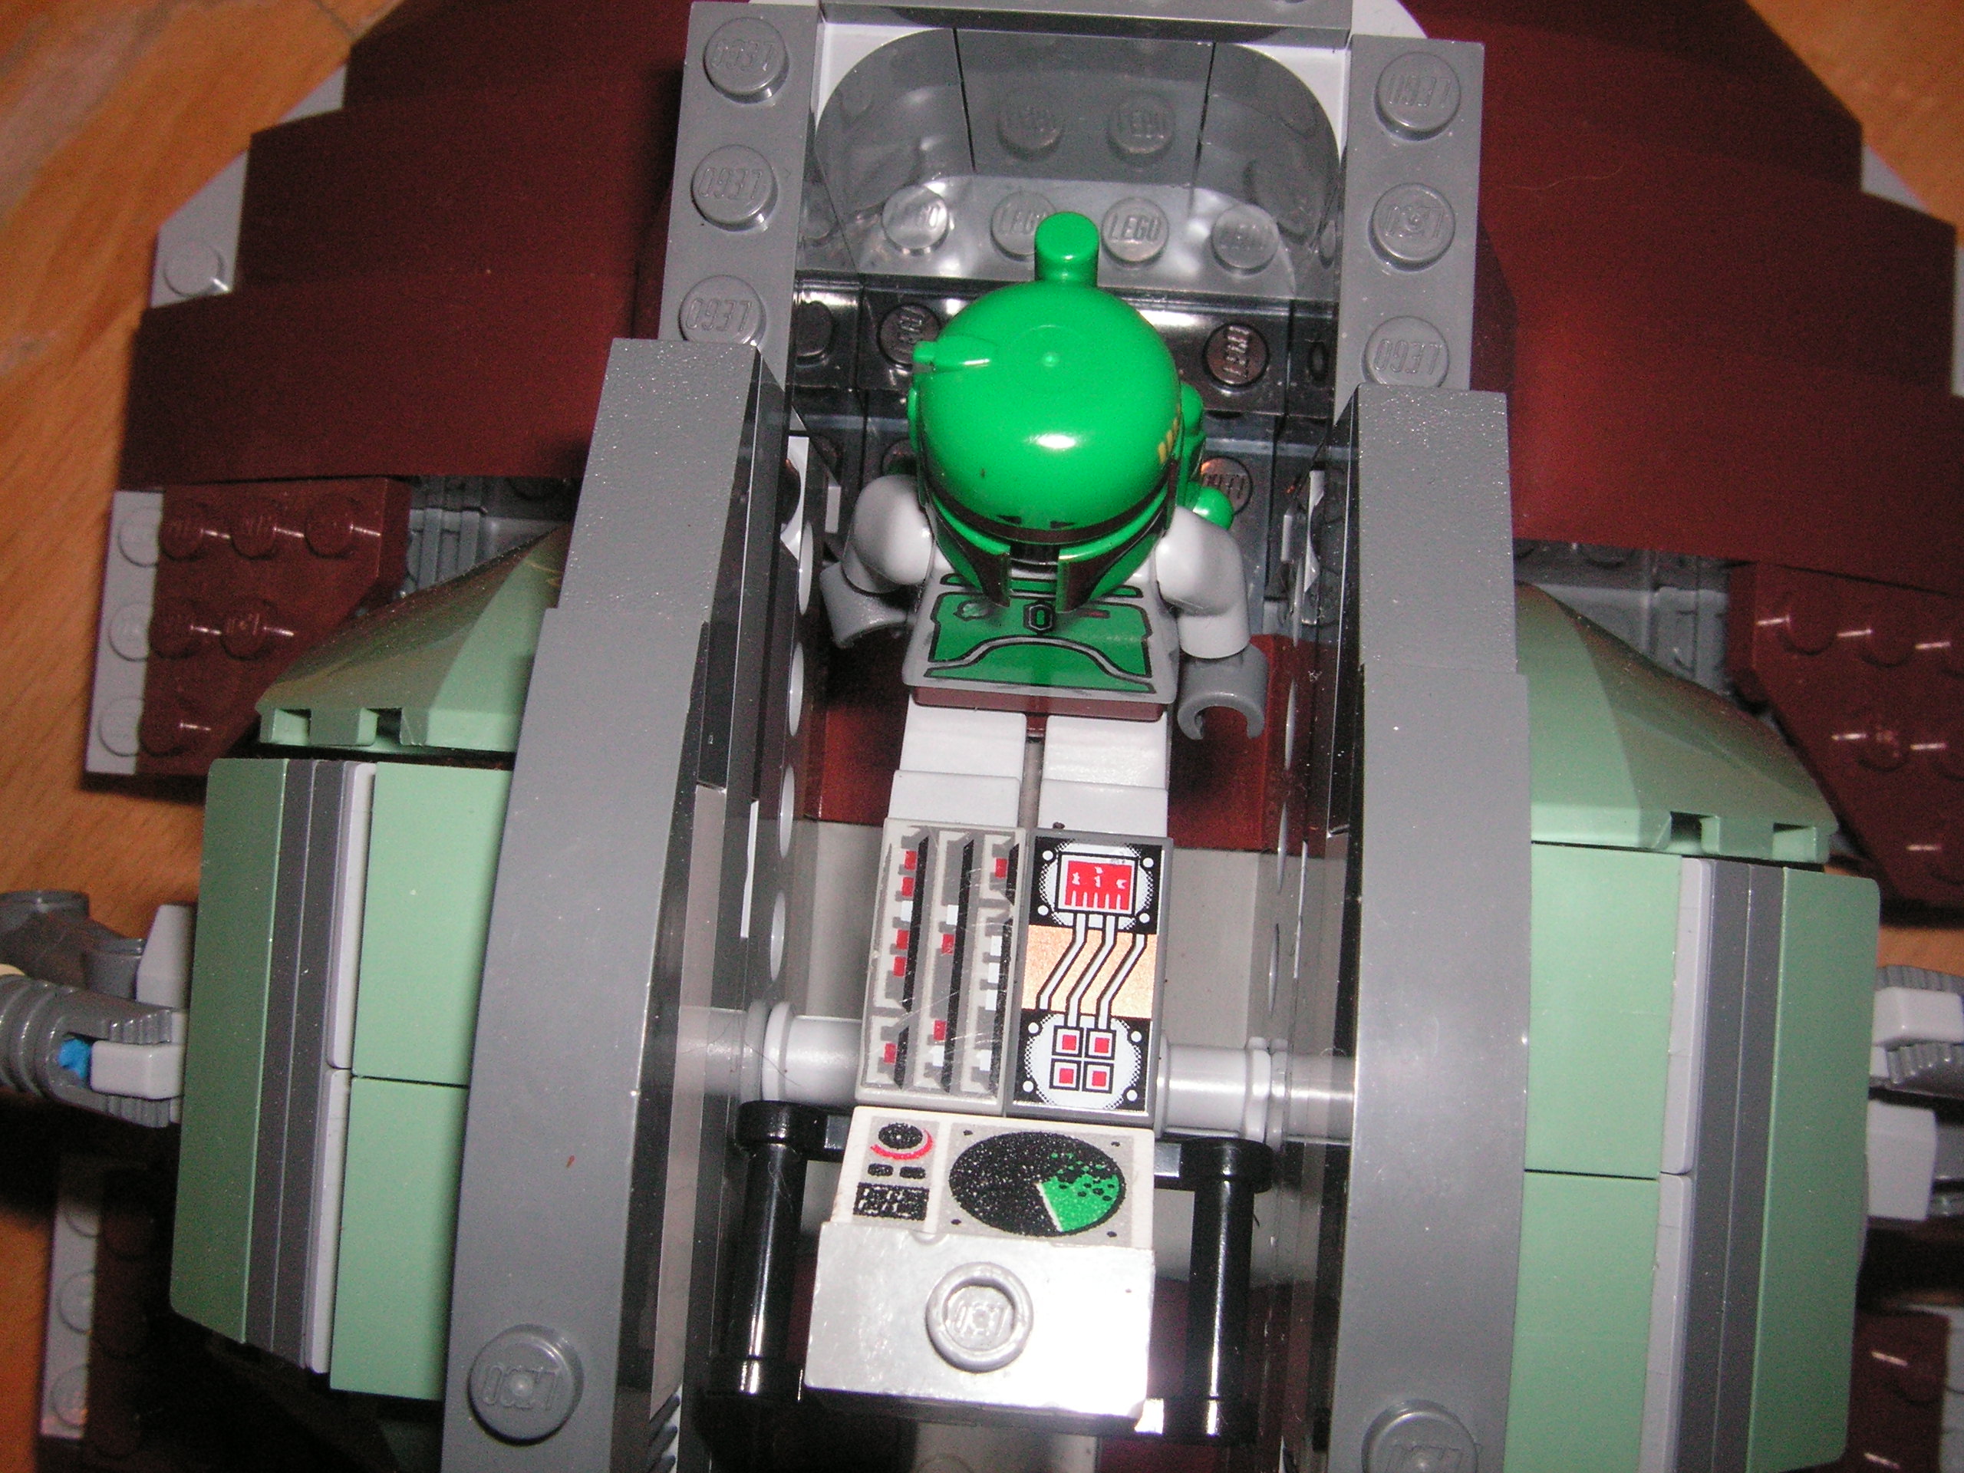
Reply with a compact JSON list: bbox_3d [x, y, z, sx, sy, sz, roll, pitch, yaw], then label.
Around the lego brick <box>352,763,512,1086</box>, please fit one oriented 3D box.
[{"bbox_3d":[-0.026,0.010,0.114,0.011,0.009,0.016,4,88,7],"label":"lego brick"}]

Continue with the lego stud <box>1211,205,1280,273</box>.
[{"bbox_3d":[0.019,-0.036,0.157,0.005,0.002,0.005,4,83,3],"label":"lego stud"}]

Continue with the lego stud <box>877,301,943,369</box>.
[{"bbox_3d":[-0.005,-0.029,0.159,0.005,0.002,0.005,4,83,3],"label":"lego stud"}]

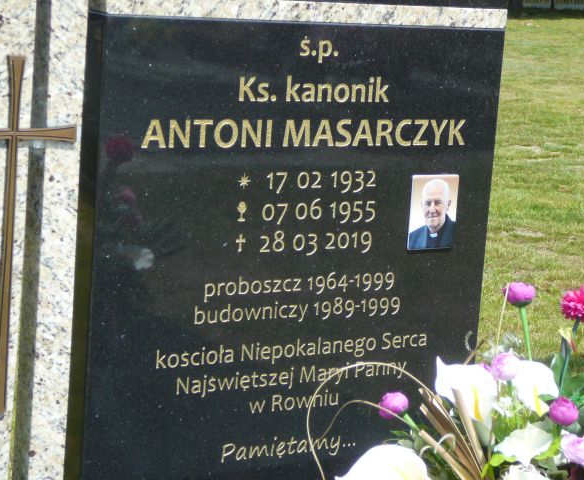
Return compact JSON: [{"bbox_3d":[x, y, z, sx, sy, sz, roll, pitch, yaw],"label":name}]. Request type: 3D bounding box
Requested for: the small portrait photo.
[{"bbox_3d":[0.221,-0.045,2.543,0.090,0.120,0.009,-3,13,-31],"label":"small portrait photo"}]

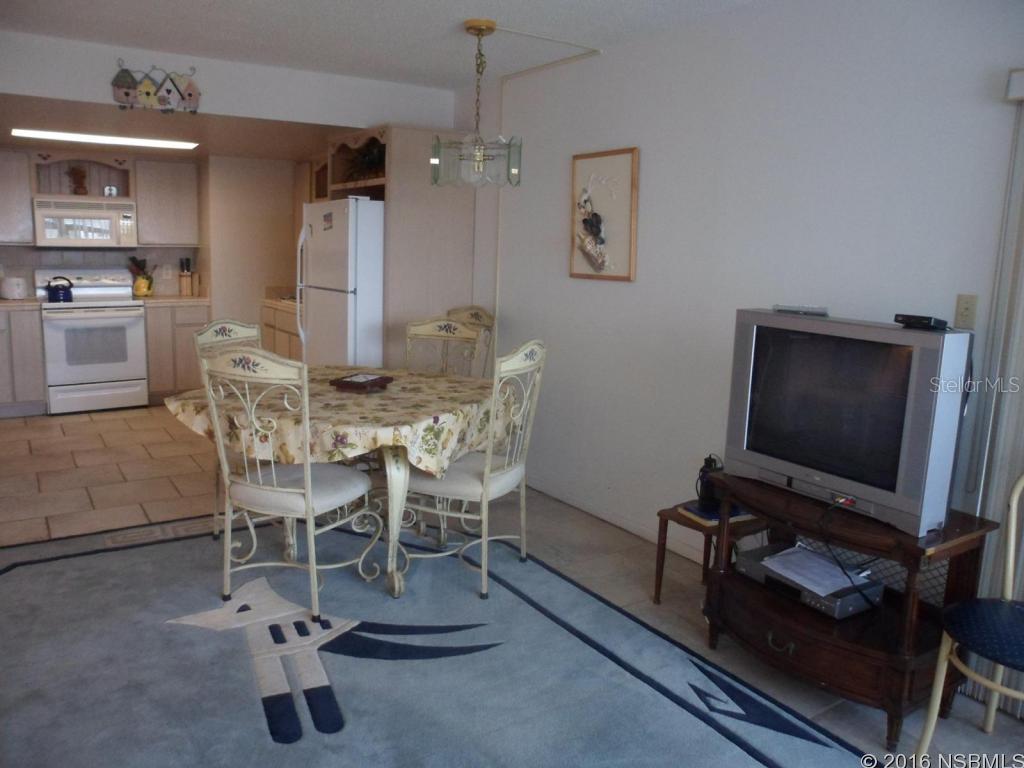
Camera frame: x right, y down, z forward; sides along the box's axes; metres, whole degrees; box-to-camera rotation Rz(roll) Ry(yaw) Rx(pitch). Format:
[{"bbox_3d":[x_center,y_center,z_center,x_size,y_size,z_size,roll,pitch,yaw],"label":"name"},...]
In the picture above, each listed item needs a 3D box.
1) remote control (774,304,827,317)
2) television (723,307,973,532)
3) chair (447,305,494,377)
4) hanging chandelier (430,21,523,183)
[{"bbox_3d":[0.988,-0.248,2.608,0.050,0.025,0.205,-5,12,-33],"label":"remote control"},{"bbox_3d":[1.185,0.076,2.620,0.450,0.608,0.733,-5,12,-33],"label":"television"},{"bbox_3d":[-0.451,0.070,4.840,0.505,1.070,0.485,-6,13,-37],"label":"chair"},{"bbox_3d":[-0.153,-1.305,3.616,0.430,0.715,0.430,-5,12,-33],"label":"hanging chandelier"}]

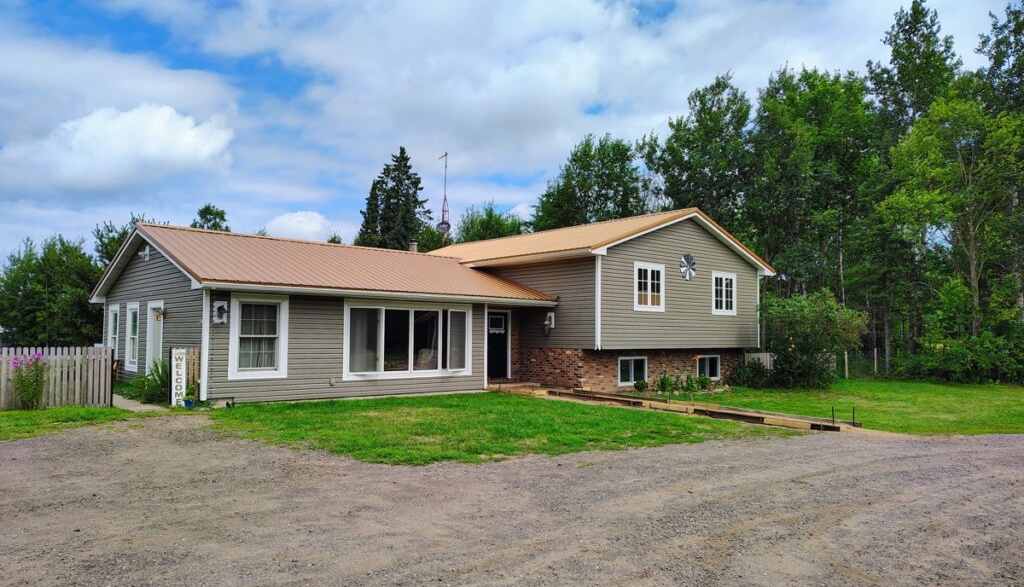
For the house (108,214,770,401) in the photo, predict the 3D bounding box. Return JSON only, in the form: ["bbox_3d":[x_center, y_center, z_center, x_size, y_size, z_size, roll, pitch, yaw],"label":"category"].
[{"bbox_3d":[-1.866,0.118,24.332,20.130,5.702,12.606,4,-5,-43],"label":"house"}]

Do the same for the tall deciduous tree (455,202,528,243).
[{"bbox_3d":[-1.536,-0.979,51.636,6.500,11.377,6.500,0,-4,-2],"label":"tall deciduous tree"}]

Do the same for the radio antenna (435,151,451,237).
[{"bbox_3d":[-3.285,-1.651,33.668,0.750,10.397,0.700,1,-4,-6],"label":"radio antenna"}]

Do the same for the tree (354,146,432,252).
[{"bbox_3d":[-7.416,-2.550,44.567,6.200,13.534,6.200,1,-4,-10],"label":"tree"}]

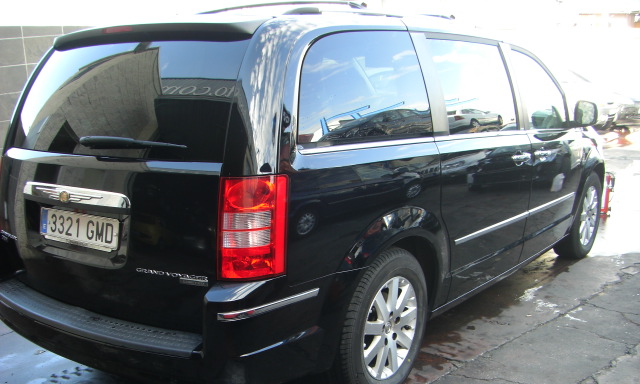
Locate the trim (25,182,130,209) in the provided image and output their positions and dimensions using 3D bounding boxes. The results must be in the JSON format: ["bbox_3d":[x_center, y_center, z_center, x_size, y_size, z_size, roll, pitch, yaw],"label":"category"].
[{"bbox_3d":[-0.994,0.014,2.789,0.705,0.075,0.070,6,3,36],"label":"trim"}]

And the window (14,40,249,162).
[{"bbox_3d":[-0.868,-0.396,2.906,1.360,0.495,0.140,6,-17,36],"label":"window"}]

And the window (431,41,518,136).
[{"bbox_3d":[0.827,-0.561,3.732,0.050,0.500,0.890,-13,0,38],"label":"window"}]

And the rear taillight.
[{"bbox_3d":[-0.242,0.126,2.439,0.240,0.370,0.175,6,11,36],"label":"rear taillight"}]

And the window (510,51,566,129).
[{"bbox_3d":[1.414,-0.665,4.510,0.050,0.500,0.800,-13,0,38],"label":"window"}]

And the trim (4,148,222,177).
[{"bbox_3d":[-0.939,-0.131,2.846,1.400,0.060,0.130,6,3,36],"label":"trim"}]

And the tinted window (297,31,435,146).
[{"bbox_3d":[0.177,-0.444,2.880,0.060,0.485,0.980,-13,-1,39],"label":"tinted window"}]

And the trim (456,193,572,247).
[{"bbox_3d":[1.218,0.135,4.175,0.025,0.032,1.900,6,11,36],"label":"trim"}]

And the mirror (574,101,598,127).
[{"bbox_3d":[1.805,-0.535,4.774,0.180,0.180,0.120,6,11,36],"label":"mirror"}]

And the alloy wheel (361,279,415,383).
[{"bbox_3d":[0.267,0.600,3.154,0.150,0.460,0.460,6,11,36],"label":"alloy wheel"}]

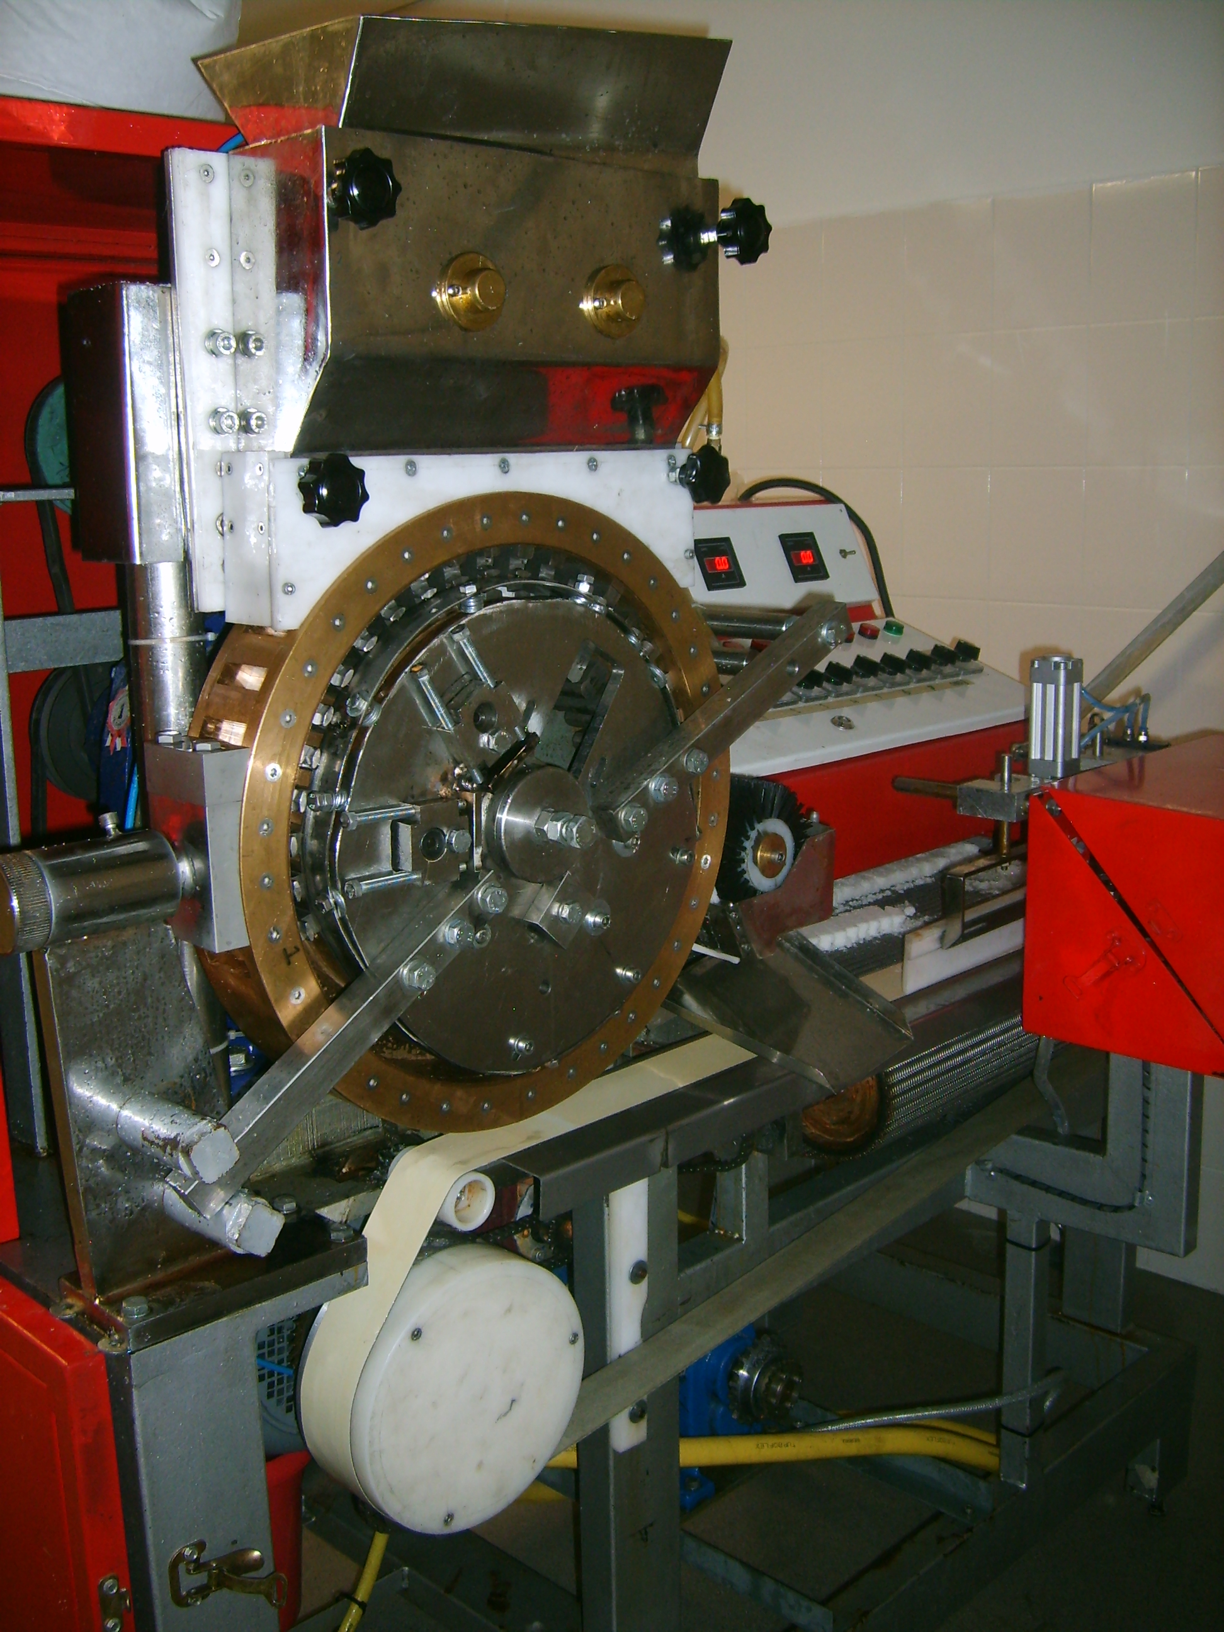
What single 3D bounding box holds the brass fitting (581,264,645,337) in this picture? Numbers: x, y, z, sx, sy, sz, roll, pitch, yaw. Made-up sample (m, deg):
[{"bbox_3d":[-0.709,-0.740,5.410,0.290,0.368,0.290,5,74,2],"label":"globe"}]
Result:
[{"bbox_3d":[0.004,-0.390,1.250,0.052,0.052,0.031,-13,17,-42],"label":"brass fitting"}]

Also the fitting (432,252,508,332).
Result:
[{"bbox_3d":[-0.095,-0.368,1.159,0.052,0.052,0.031,-13,17,-42],"label":"fitting"}]

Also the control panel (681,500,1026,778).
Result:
[{"bbox_3d":[0.175,-0.264,2.234,0.741,0.294,0.512,-13,17,-42],"label":"control panel"}]

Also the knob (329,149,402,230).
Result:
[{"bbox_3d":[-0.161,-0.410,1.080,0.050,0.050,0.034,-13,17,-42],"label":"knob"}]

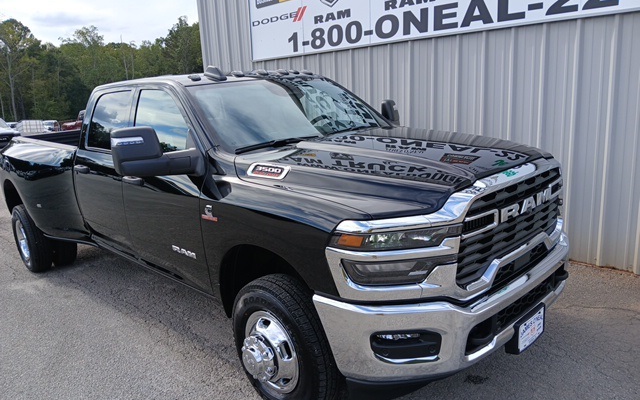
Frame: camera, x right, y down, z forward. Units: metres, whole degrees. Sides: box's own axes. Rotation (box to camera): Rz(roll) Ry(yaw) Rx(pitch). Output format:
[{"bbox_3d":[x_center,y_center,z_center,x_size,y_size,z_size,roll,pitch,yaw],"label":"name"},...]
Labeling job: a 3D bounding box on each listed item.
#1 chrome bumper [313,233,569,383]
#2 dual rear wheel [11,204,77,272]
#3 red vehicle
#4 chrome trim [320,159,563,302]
[{"bbox_3d":[0.935,0.491,2.842,0.650,0.460,2.020,8,16,45],"label":"chrome bumper"},{"bbox_3d":[-3.284,0.447,5.779,0.800,0.800,0.510,8,16,45],"label":"dual rear wheel"},{"bbox_3d":[-13.626,-4.370,29.161,5.500,1.900,2.000,-12,15,-40],"label":"red vehicle"},{"bbox_3d":[0.920,0.073,2.742,0.550,0.560,1.940,8,16,45],"label":"chrome trim"}]

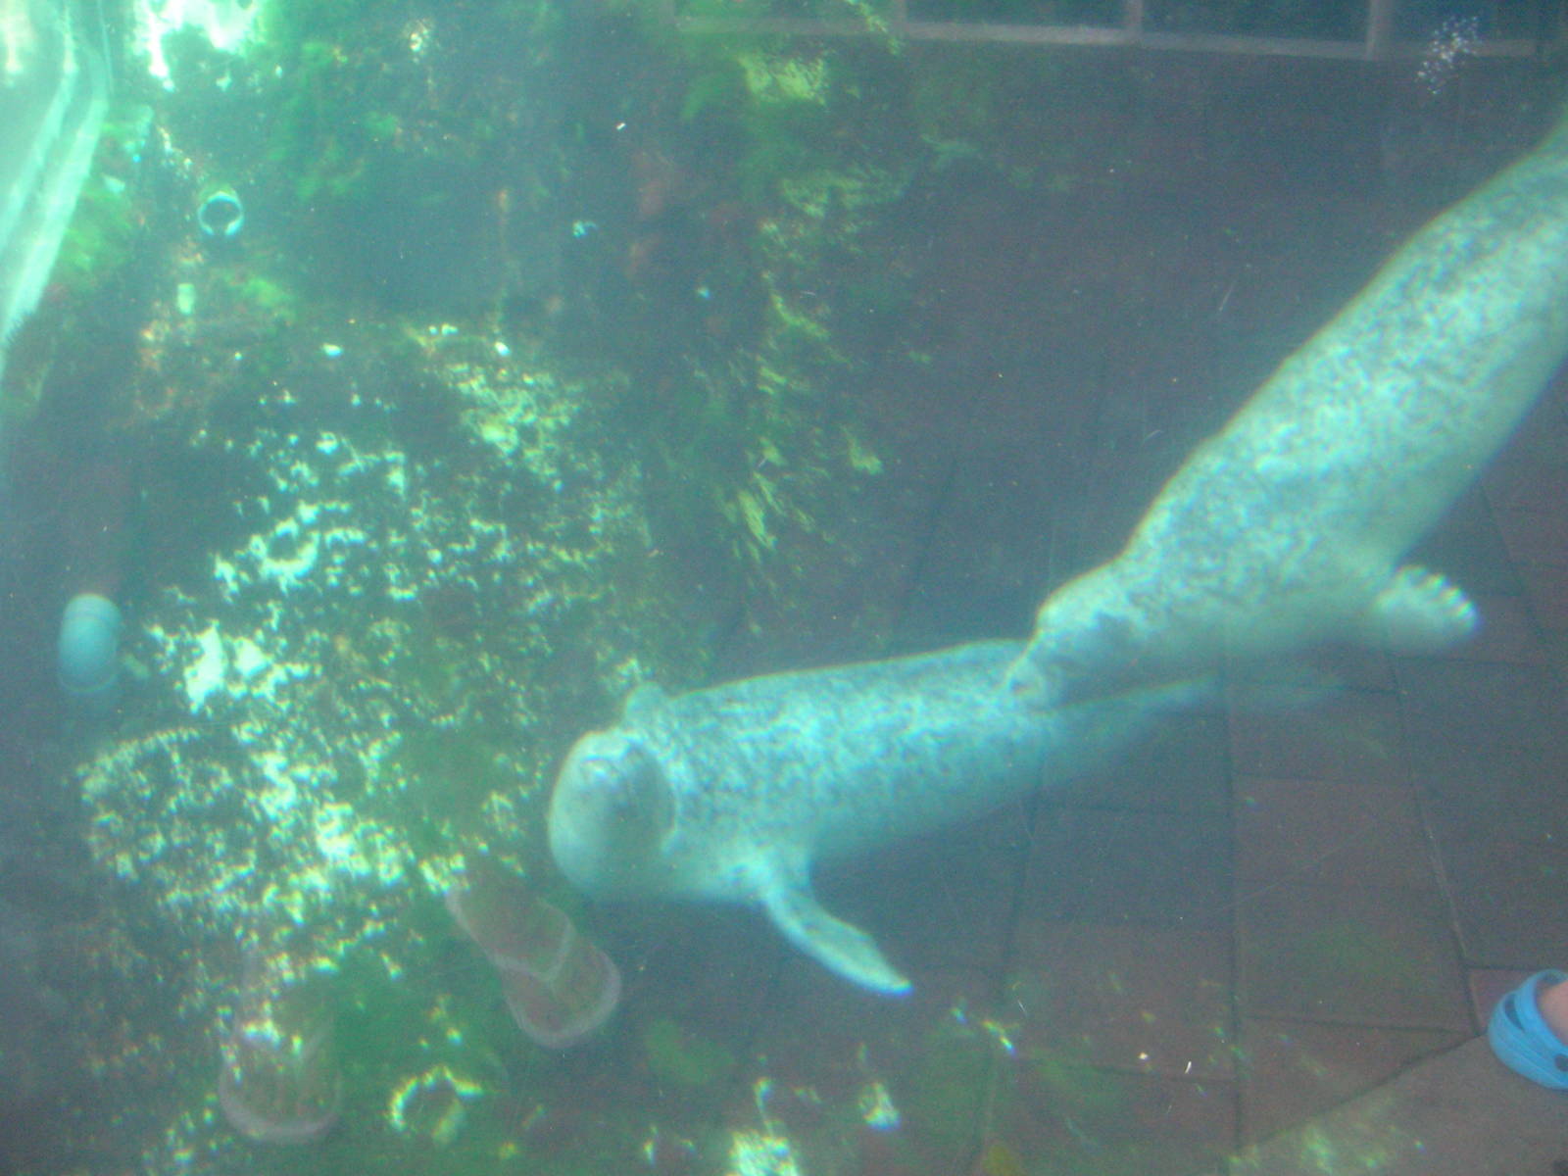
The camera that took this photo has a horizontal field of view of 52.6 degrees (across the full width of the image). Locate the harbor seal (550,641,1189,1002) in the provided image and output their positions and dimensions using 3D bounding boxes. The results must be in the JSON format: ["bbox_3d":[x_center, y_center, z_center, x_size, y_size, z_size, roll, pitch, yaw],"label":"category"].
[{"bbox_3d":[0.270,0.377,3.100,1.500,0.410,0.520,-9,35,-24],"label":"harbor seal"}]

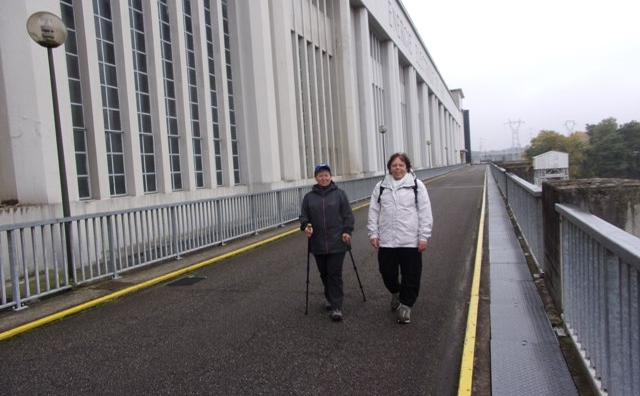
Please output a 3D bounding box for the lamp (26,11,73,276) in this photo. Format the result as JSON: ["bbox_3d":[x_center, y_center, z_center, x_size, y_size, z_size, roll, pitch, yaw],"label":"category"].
[{"bbox_3d":[-3.682,-0.647,6.555,0.490,3.930,0.490,-2,3,20],"label":"lamp"}]

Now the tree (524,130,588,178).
[{"bbox_3d":[48.610,-7.913,95.000,12.000,12.500,11.000,-2,3,20],"label":"tree"}]

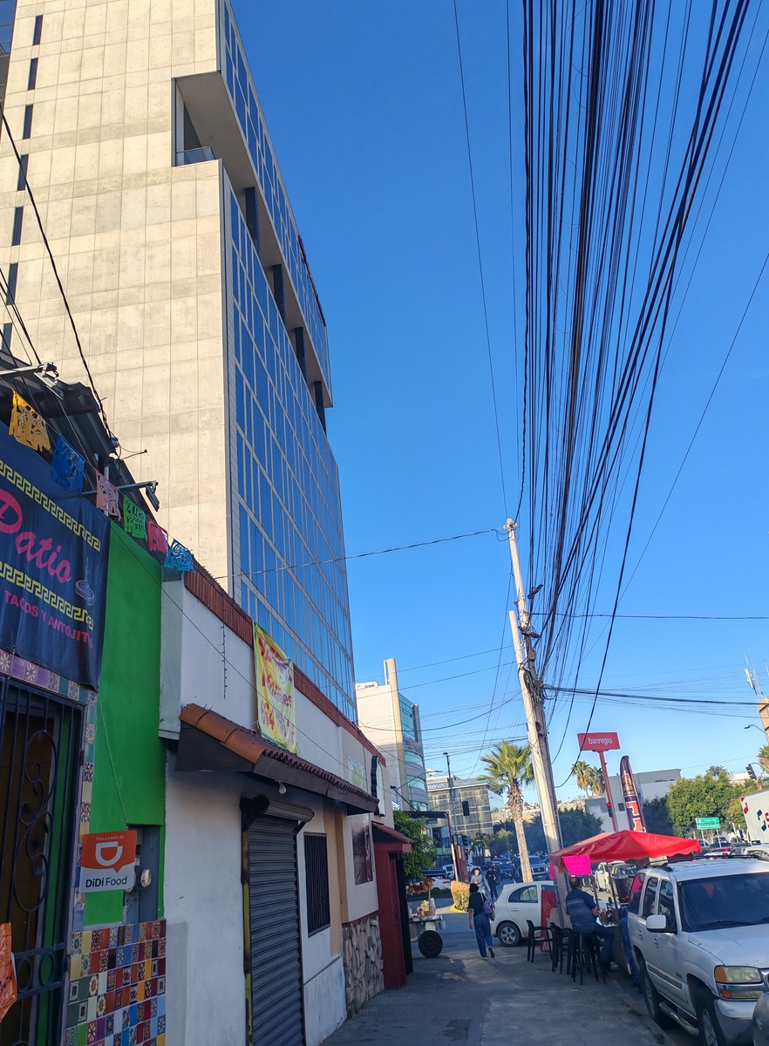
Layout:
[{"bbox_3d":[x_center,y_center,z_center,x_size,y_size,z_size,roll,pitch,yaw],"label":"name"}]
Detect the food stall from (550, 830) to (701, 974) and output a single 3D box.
[{"bbox_3d":[4.046,6.391,13.604,2.150,2.280,2.150,-8,-23,4],"label":"food stall"}]

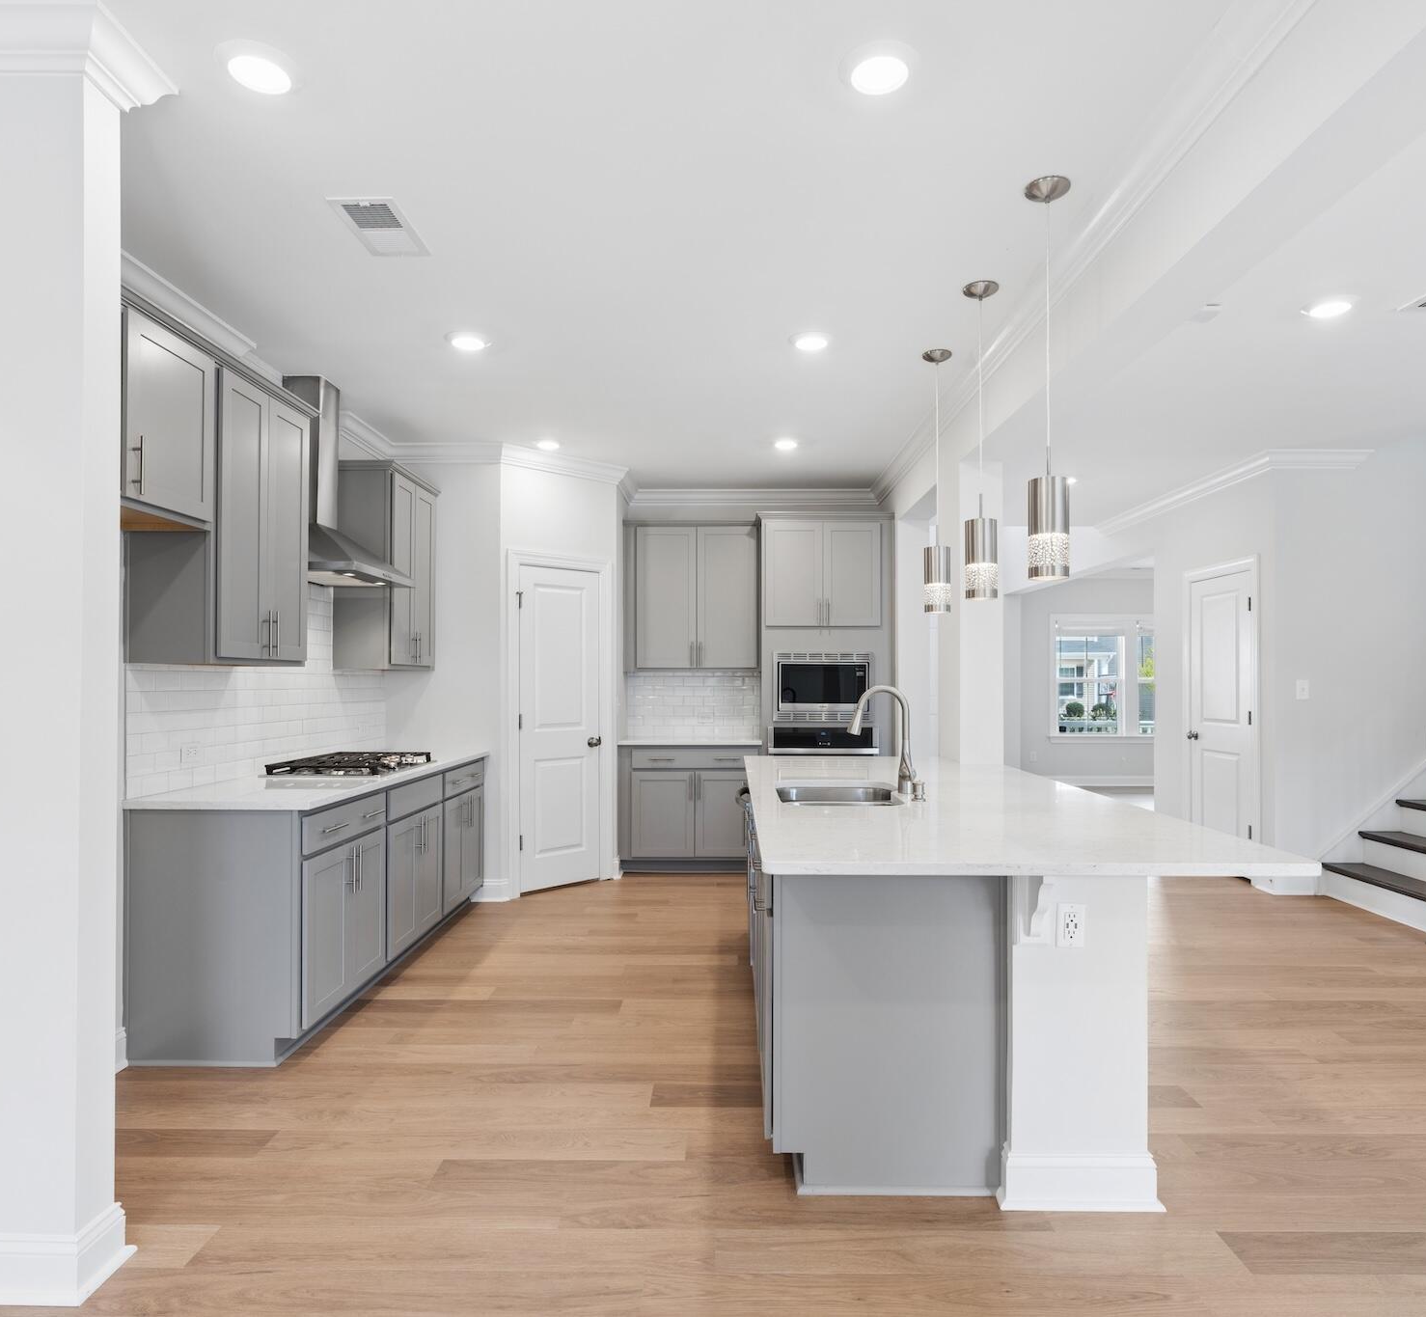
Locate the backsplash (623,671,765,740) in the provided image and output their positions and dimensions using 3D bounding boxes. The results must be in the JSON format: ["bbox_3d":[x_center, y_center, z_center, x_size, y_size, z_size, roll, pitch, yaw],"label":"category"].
[{"bbox_3d":[-0.155,0.334,6.525,0.979,0.458,0.018,0,-1,1],"label":"backsplash"}]

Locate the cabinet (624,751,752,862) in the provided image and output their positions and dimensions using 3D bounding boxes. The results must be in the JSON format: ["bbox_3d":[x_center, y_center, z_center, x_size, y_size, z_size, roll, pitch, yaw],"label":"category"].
[{"bbox_3d":[-0.125,1.008,6.210,0.910,0.826,0.620,0,-1,1],"label":"cabinet"}]

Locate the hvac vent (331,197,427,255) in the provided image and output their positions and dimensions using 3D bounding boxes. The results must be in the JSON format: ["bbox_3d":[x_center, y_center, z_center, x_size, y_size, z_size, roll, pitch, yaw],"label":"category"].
[{"bbox_3d":[-1.018,-1.316,2.705,0.192,0.025,0.363,0,-1,1],"label":"hvac vent"}]

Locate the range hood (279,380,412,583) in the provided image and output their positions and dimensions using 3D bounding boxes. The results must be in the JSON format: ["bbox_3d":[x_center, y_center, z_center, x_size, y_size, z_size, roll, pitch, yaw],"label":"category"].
[{"bbox_3d":[-1.792,-0.850,4.221,0.465,0.945,0.740,0,-2,1],"label":"range hood"}]

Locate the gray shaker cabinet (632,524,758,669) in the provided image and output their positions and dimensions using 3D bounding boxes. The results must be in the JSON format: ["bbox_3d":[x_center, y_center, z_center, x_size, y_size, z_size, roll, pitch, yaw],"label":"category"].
[{"bbox_3d":[-0.119,-0.437,6.518,0.930,1.090,0.340,0,-2,1],"label":"gray shaker cabinet"}]

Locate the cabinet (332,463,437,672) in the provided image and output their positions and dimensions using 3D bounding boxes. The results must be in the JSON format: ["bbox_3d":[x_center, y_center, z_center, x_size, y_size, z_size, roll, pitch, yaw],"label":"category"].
[{"bbox_3d":[-1.838,-0.478,4.984,0.330,1.109,0.680,0,-1,1],"label":"cabinet"}]

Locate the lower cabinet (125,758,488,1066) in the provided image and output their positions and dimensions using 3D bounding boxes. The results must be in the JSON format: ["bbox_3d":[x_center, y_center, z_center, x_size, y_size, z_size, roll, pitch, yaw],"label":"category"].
[{"bbox_3d":[-1.699,0.986,4.170,0.620,0.908,2.320,0,-2,1],"label":"lower cabinet"}]

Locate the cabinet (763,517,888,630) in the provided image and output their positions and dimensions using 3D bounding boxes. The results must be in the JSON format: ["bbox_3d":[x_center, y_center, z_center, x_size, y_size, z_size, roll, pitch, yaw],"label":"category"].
[{"bbox_3d":[0.751,-0.573,6.232,0.849,0.753,0.620,0,-1,1],"label":"cabinet"}]

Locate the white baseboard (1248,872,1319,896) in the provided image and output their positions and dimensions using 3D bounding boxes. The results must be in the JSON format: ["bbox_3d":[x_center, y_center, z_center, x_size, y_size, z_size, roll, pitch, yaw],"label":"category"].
[{"bbox_3d":[3.650,1.425,5.618,0.280,0.135,0.270,0,-2,1],"label":"white baseboard"}]

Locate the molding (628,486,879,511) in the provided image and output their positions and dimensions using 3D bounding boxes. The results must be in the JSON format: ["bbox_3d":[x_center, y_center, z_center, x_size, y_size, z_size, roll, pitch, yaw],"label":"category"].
[{"bbox_3d":[0.309,-1.185,6.509,1.867,0.120,0.100,0,-1,1],"label":"molding"}]

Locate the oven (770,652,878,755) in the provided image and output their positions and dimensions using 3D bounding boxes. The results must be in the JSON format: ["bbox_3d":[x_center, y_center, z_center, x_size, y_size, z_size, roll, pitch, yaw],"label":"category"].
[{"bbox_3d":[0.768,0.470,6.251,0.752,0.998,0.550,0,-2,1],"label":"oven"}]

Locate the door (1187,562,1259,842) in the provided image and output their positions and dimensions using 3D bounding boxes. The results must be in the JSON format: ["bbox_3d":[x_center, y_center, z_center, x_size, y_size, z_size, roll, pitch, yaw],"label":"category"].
[{"bbox_3d":[3.486,0.441,6.016,0.060,2.060,0.800,0,-1,1],"label":"door"}]

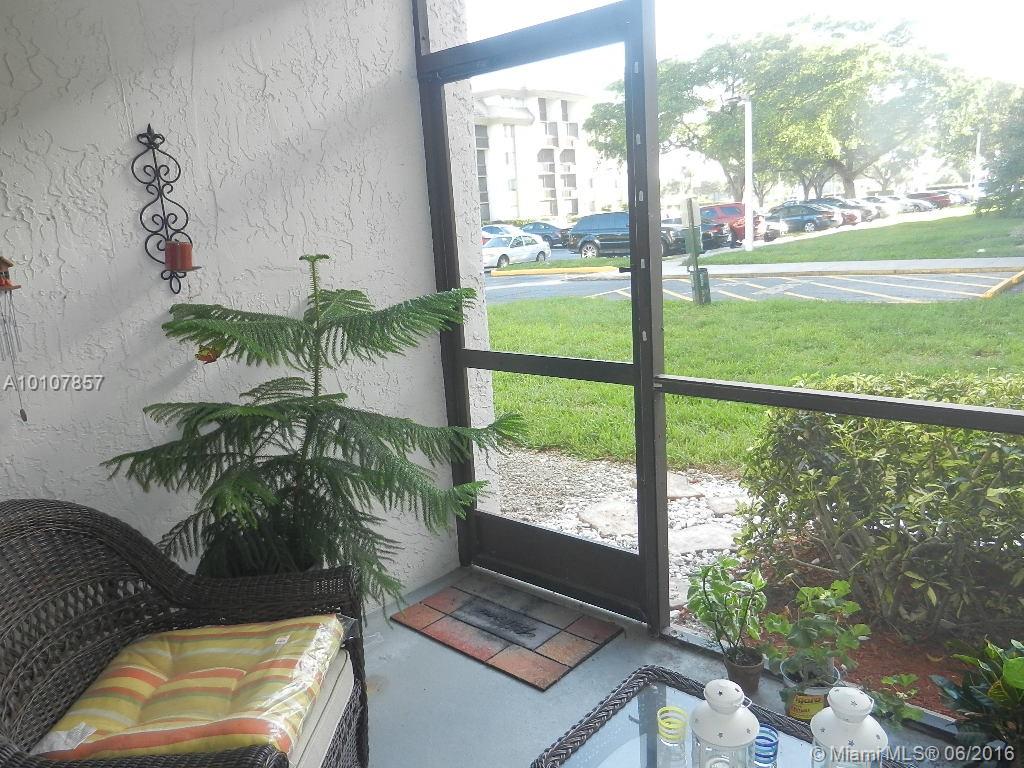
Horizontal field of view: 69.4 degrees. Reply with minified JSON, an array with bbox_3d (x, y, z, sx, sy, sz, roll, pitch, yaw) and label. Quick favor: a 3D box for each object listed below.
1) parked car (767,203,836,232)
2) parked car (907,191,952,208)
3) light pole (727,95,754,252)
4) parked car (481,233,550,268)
[{"bbox_3d":[15.826,-9.271,41.500,4.700,1.460,1.820,5,15,34],"label":"parked car"},{"bbox_3d":[38.209,-17.196,69.000,4.600,1.480,1.820,7,16,41],"label":"parked car"},{"bbox_3d":[8.134,-7.422,26.403,1.000,5.320,0.300,5,15,34],"label":"light pole"},{"bbox_3d":[-0.165,-6.282,34.800,1.720,1.410,4.400,7,16,40],"label":"parked car"}]

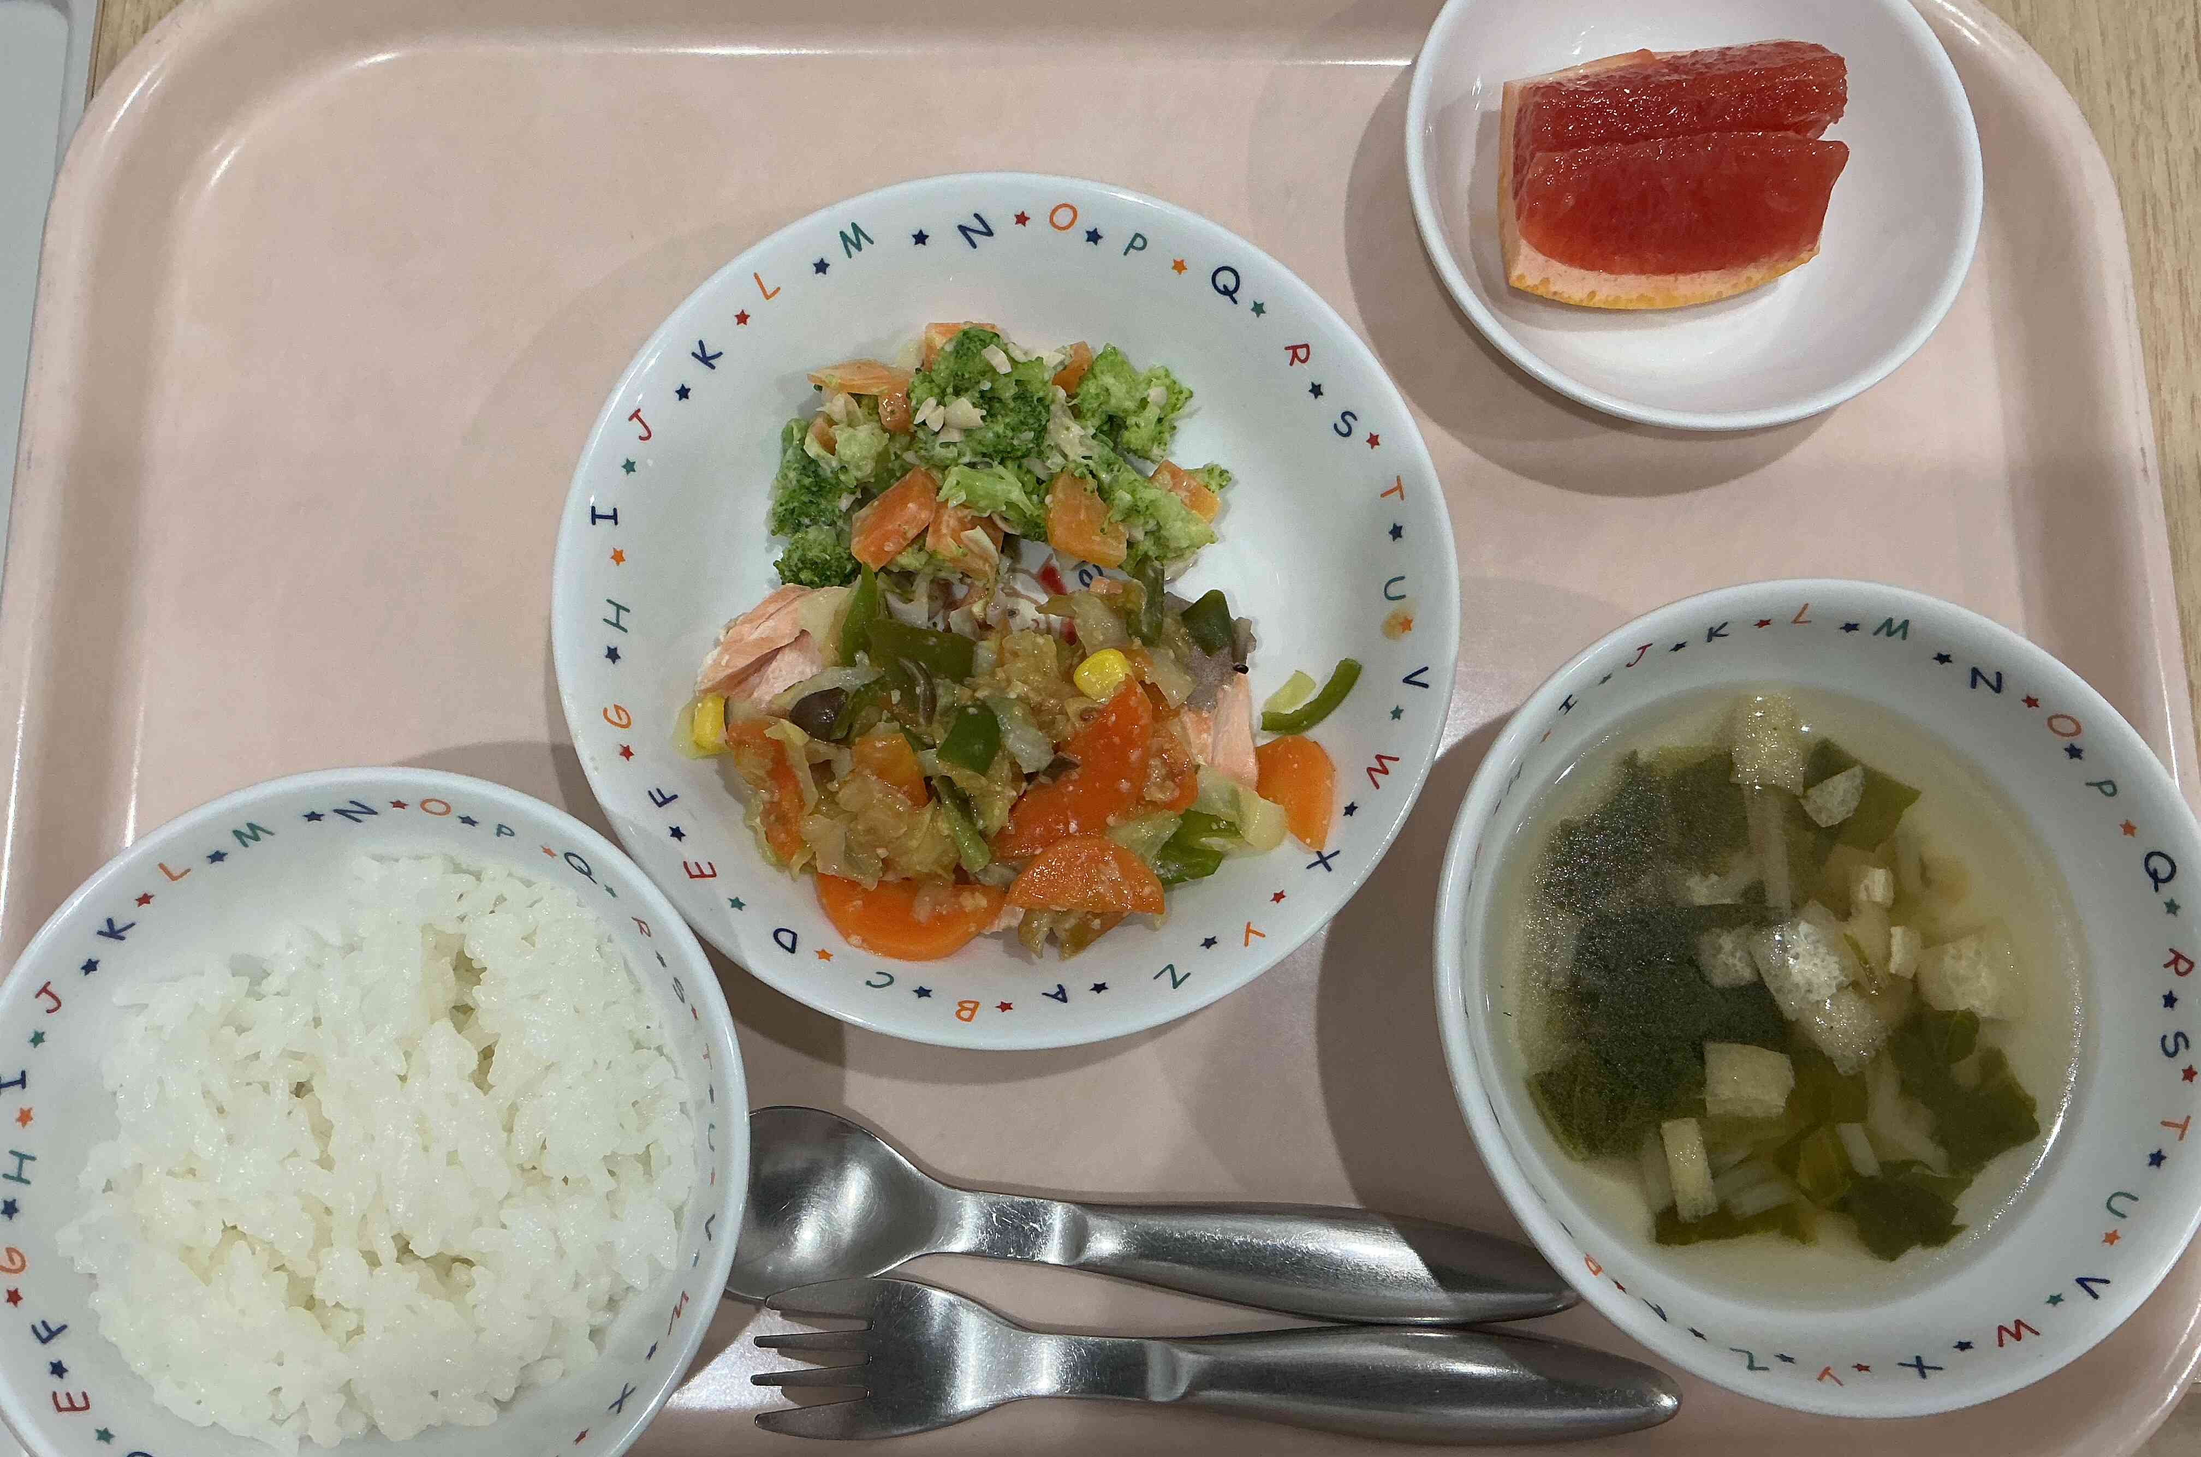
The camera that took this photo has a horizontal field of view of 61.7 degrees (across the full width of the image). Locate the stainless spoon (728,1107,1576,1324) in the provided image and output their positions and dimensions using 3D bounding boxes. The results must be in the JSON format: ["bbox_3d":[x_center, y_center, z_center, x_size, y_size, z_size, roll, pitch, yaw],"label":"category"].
[{"bbox_3d":[0.006,0.083,0.295,0.149,0.016,0.030,7,79,-1],"label":"stainless spoon"}]

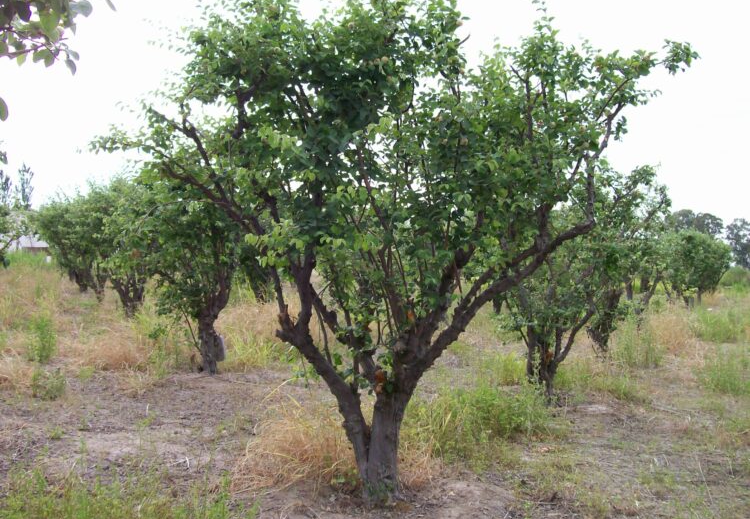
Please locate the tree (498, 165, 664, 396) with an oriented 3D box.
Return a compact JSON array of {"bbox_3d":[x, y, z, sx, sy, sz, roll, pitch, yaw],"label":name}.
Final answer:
[{"bbox_3d":[2.287,0.232,8.600,1.850,2.500,1.750,0,1,0],"label":"tree"}]

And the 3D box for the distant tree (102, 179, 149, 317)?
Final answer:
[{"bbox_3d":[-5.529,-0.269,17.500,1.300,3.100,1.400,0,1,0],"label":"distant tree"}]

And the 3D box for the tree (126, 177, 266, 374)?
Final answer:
[{"bbox_3d":[-2.174,0.183,9.500,1.750,2.450,1.700,0,1,0],"label":"tree"}]

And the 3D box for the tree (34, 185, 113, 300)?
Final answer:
[{"bbox_3d":[-8.811,-0.526,22.800,2.300,3.350,2.200,0,1,0],"label":"tree"}]

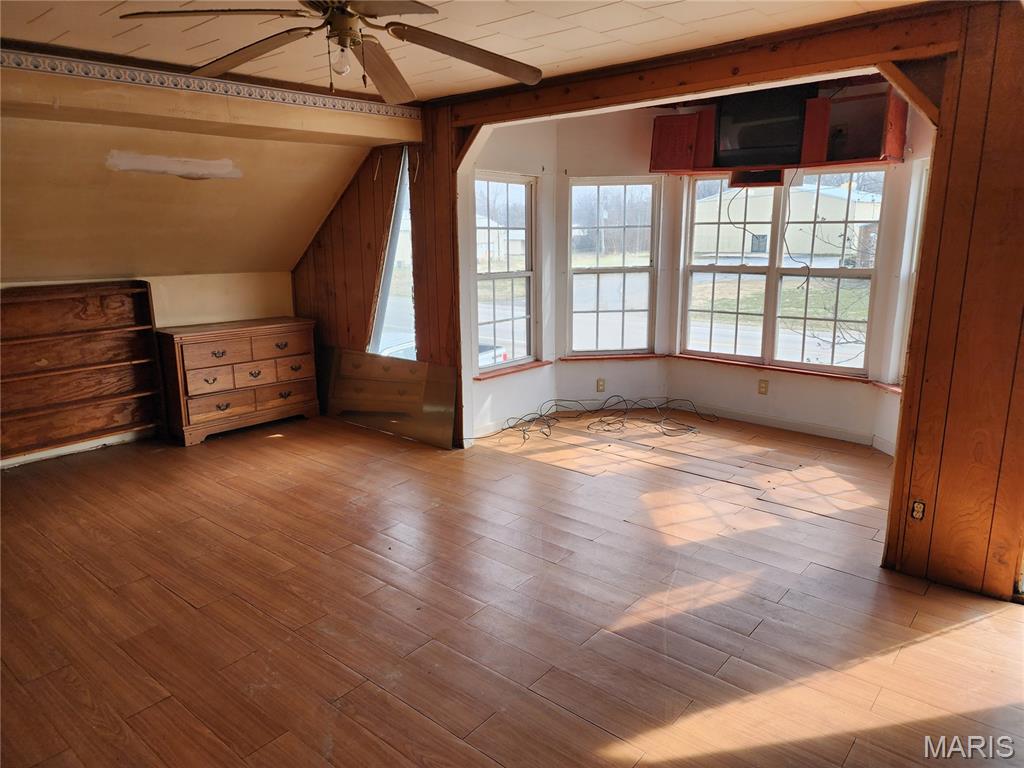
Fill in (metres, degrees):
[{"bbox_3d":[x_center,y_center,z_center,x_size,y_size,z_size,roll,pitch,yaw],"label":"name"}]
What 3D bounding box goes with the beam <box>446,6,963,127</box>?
[{"bbox_3d":[0.684,-1.545,3.512,2.770,0.165,0.130,10,16,39],"label":"beam"}]

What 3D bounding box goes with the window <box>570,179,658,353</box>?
[{"bbox_3d":[0.854,-0.971,5.695,0.770,1.460,0.100,-2,12,-6],"label":"window"}]

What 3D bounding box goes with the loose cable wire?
[{"bbox_3d":[0.607,0.259,5.372,1.870,0.170,0.850,-2,12,-5],"label":"loose cable wire"}]

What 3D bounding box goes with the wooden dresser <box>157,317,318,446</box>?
[{"bbox_3d":[-2.164,-0.059,5.450,0.420,0.805,1.150,11,17,42],"label":"wooden dresser"}]

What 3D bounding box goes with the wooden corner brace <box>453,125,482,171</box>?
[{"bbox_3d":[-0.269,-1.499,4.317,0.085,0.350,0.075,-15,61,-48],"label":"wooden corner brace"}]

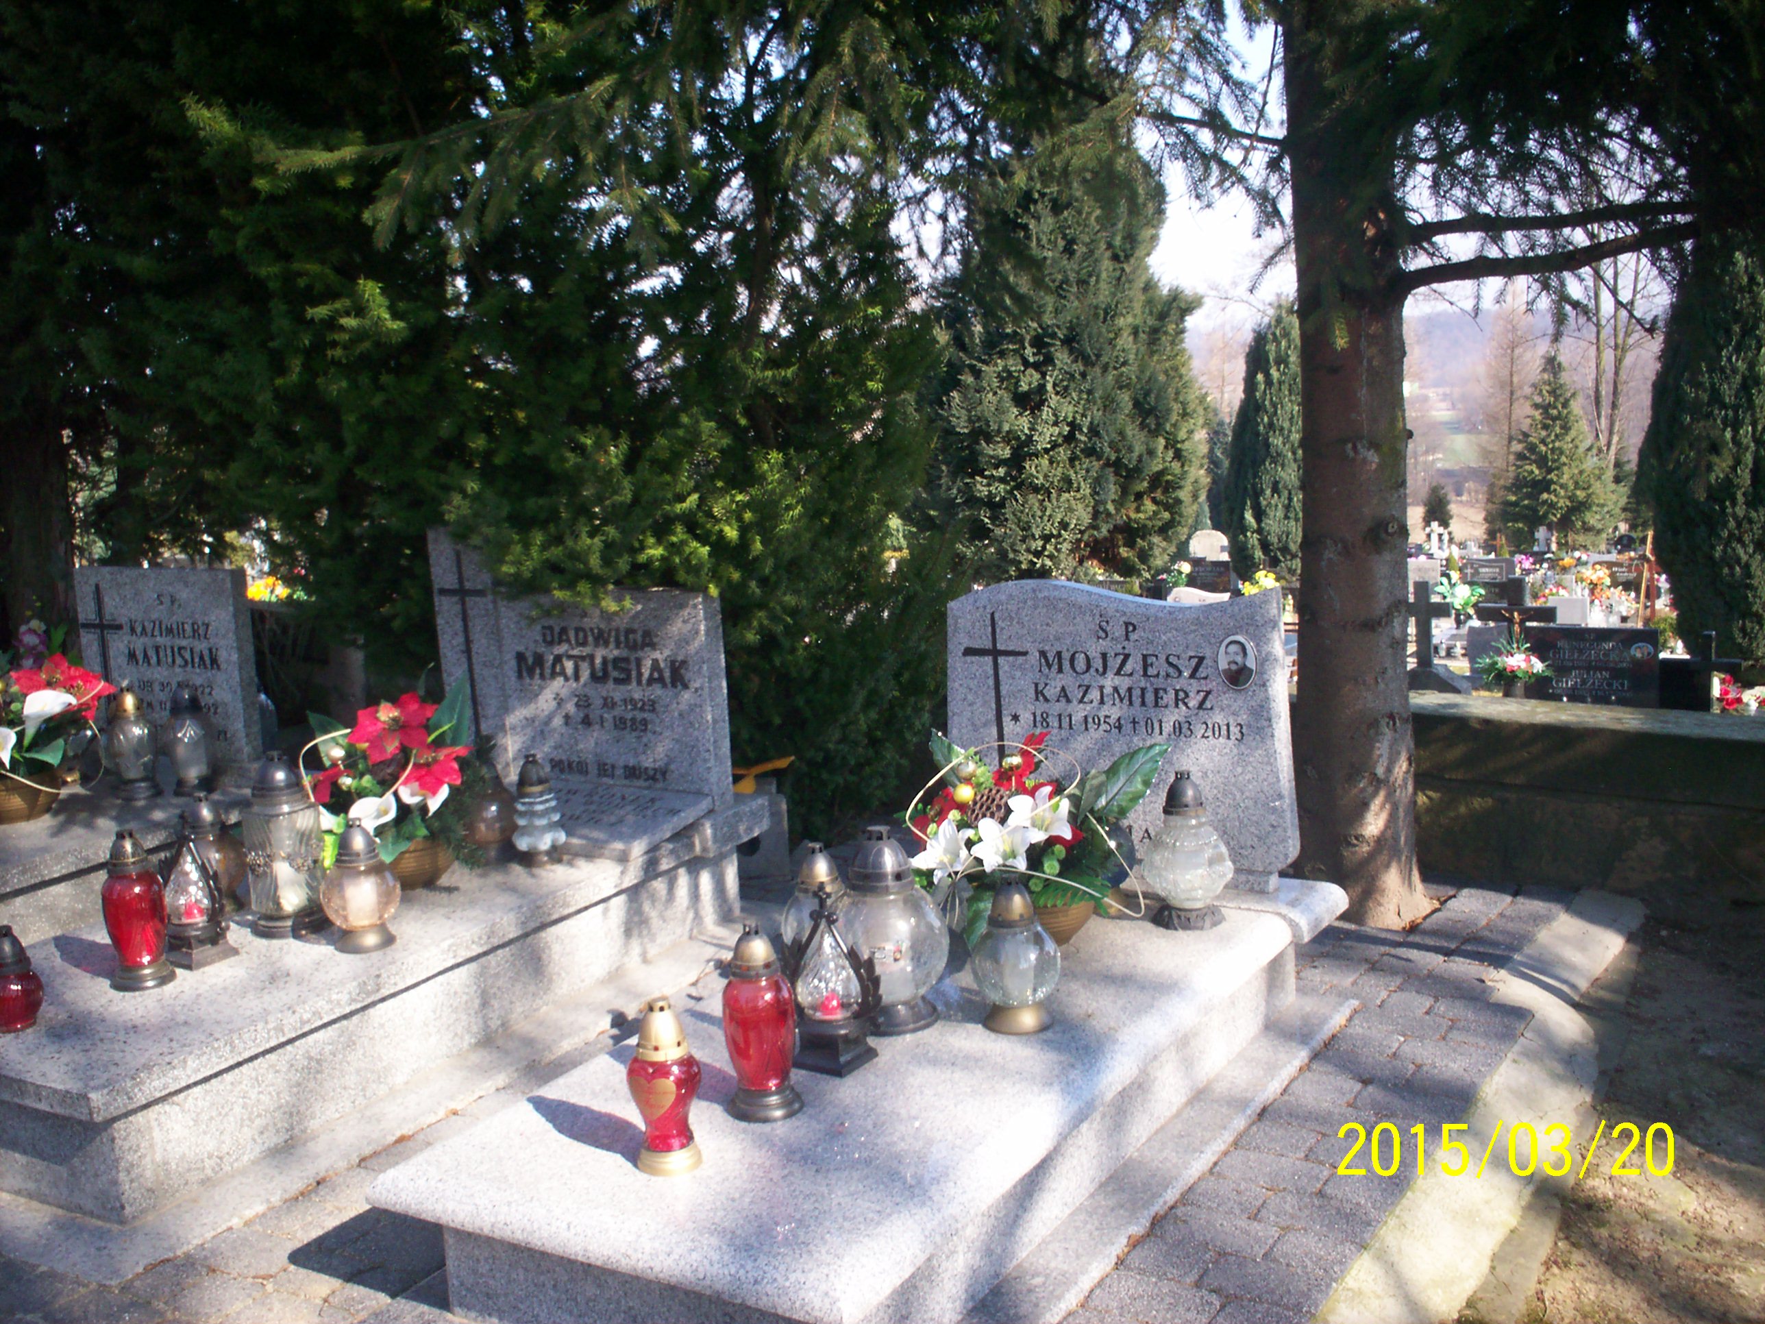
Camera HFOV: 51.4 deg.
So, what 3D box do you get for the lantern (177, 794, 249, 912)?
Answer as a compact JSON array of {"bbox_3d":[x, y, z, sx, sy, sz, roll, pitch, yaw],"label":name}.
[{"bbox_3d":[-1.521,0.427,4.157,0.166,0.263,0.166,2,10,31],"label":"lantern"}]

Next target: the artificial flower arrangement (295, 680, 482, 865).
[{"bbox_3d":[-1.143,0.267,4.274,0.410,0.450,0.350,2,10,31],"label":"artificial flower arrangement"}]

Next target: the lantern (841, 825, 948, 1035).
[{"bbox_3d":[0.022,0.485,3.382,0.205,0.375,0.205,-3,7,0],"label":"lantern"}]

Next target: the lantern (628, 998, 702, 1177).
[{"bbox_3d":[-0.338,0.648,2.835,0.116,0.266,0.116,-1,9,11],"label":"lantern"}]

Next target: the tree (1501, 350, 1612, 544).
[{"bbox_3d":[16.513,-5.189,45.000,2.700,4.900,2.700,1,8,31],"label":"tree"}]

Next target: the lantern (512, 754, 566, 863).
[{"bbox_3d":[-0.832,0.350,4.417,0.129,0.258,0.129,-3,9,0],"label":"lantern"}]

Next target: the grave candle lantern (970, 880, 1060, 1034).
[{"bbox_3d":[0.243,0.533,3.366,0.164,0.264,0.164,-3,9,0],"label":"grave candle lantern"}]

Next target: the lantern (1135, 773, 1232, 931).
[{"bbox_3d":[0.648,0.396,3.941,0.195,0.325,0.195,1,8,31],"label":"lantern"}]

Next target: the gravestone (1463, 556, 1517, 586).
[{"bbox_3d":[9.265,-1.336,28.000,0.820,0.600,0.150,1,8,31],"label":"gravestone"}]

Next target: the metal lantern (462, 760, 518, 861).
[{"bbox_3d":[-0.963,0.366,4.522,0.140,0.244,0.140,1,8,31],"label":"metal lantern"}]

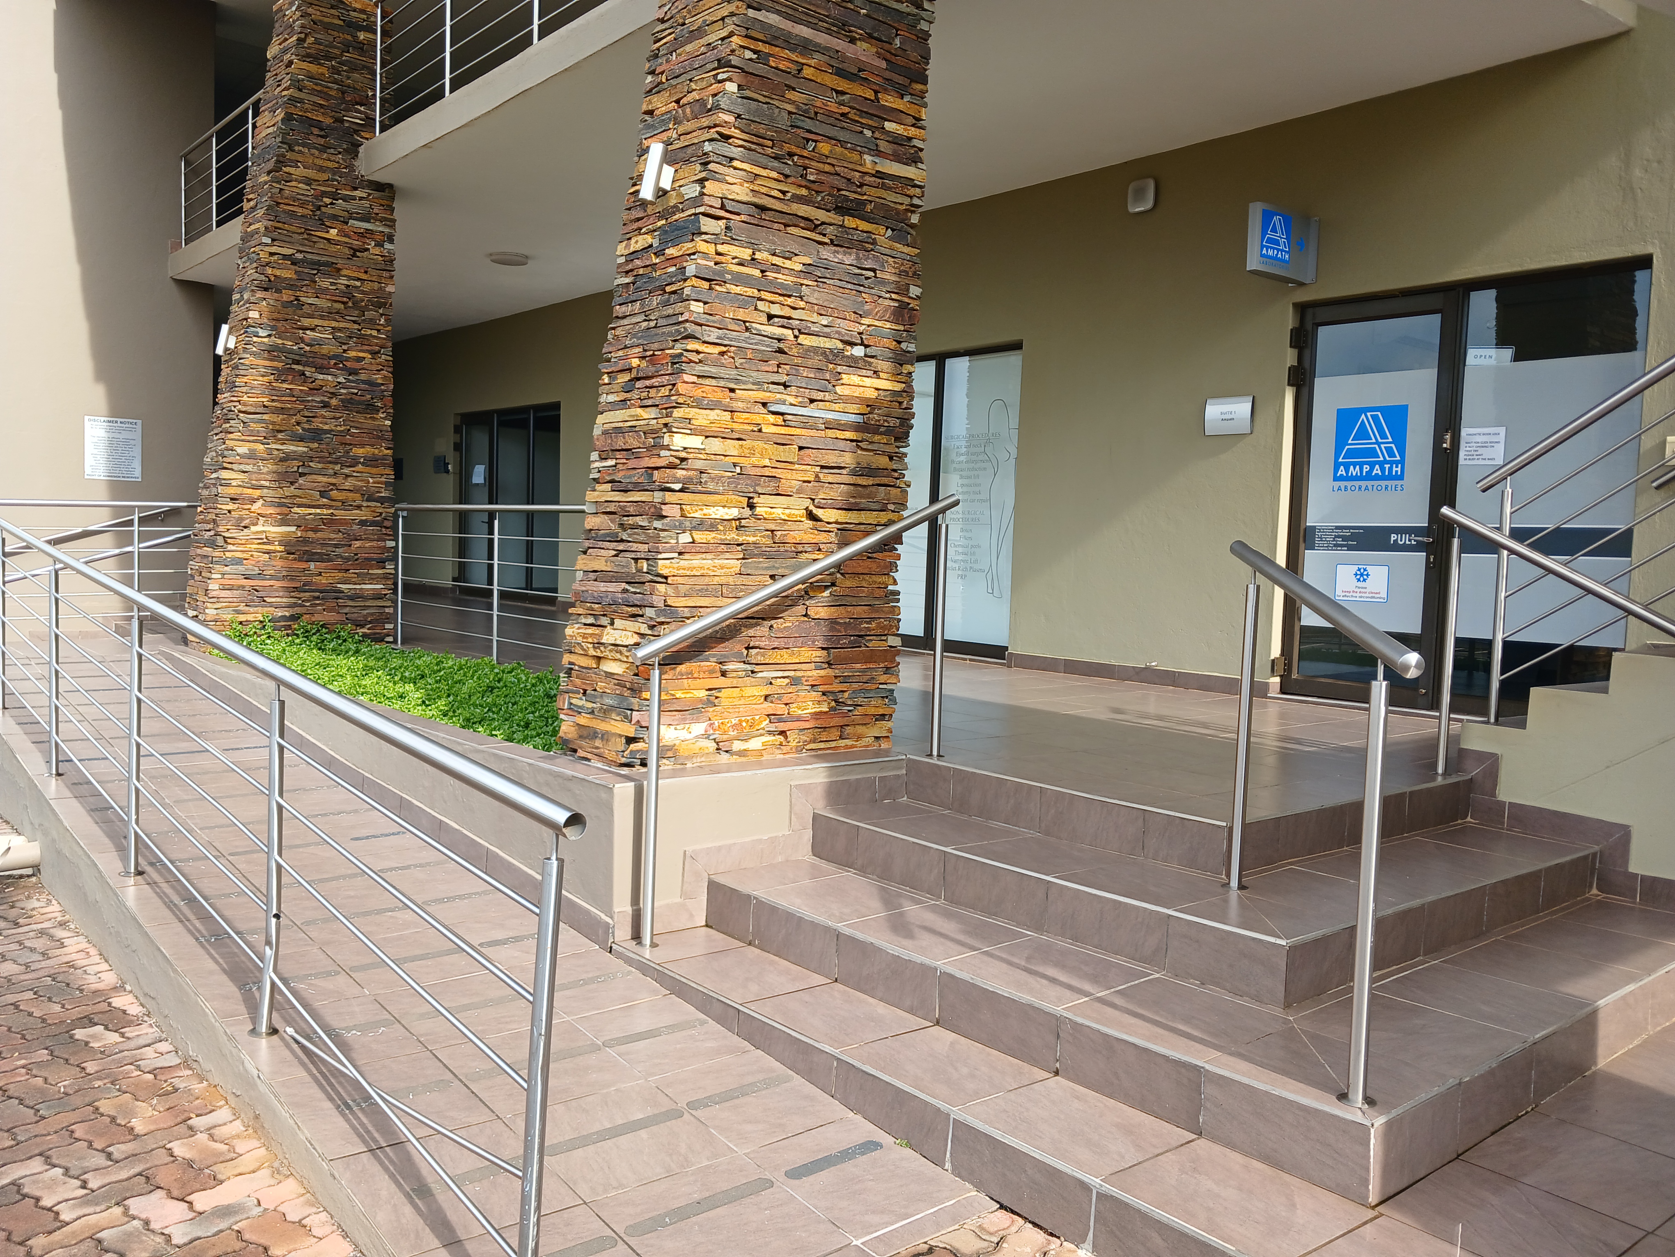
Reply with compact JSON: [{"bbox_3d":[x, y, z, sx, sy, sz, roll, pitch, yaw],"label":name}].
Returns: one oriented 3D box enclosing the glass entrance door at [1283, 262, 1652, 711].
[{"bbox_3d":[3.030,-0.634,6.531,0.100,2.119,1.760,-1,5,-39],"label":"glass entrance door"}]

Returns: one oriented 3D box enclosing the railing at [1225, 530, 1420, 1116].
[{"bbox_3d":[1.060,0.341,3.038,0.080,1.089,1.342,2,4,3],"label":"railing"}]

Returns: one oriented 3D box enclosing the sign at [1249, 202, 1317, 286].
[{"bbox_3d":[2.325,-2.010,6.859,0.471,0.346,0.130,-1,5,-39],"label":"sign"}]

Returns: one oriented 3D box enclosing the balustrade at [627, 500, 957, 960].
[{"bbox_3d":[-0.094,0.230,4.229,1.331,1.395,0.080,-1,5,-41],"label":"balustrade"}]

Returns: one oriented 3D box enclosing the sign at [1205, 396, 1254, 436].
[{"bbox_3d":[2.212,-1.193,7.361,0.030,0.211,0.309,-1,5,-39],"label":"sign"}]

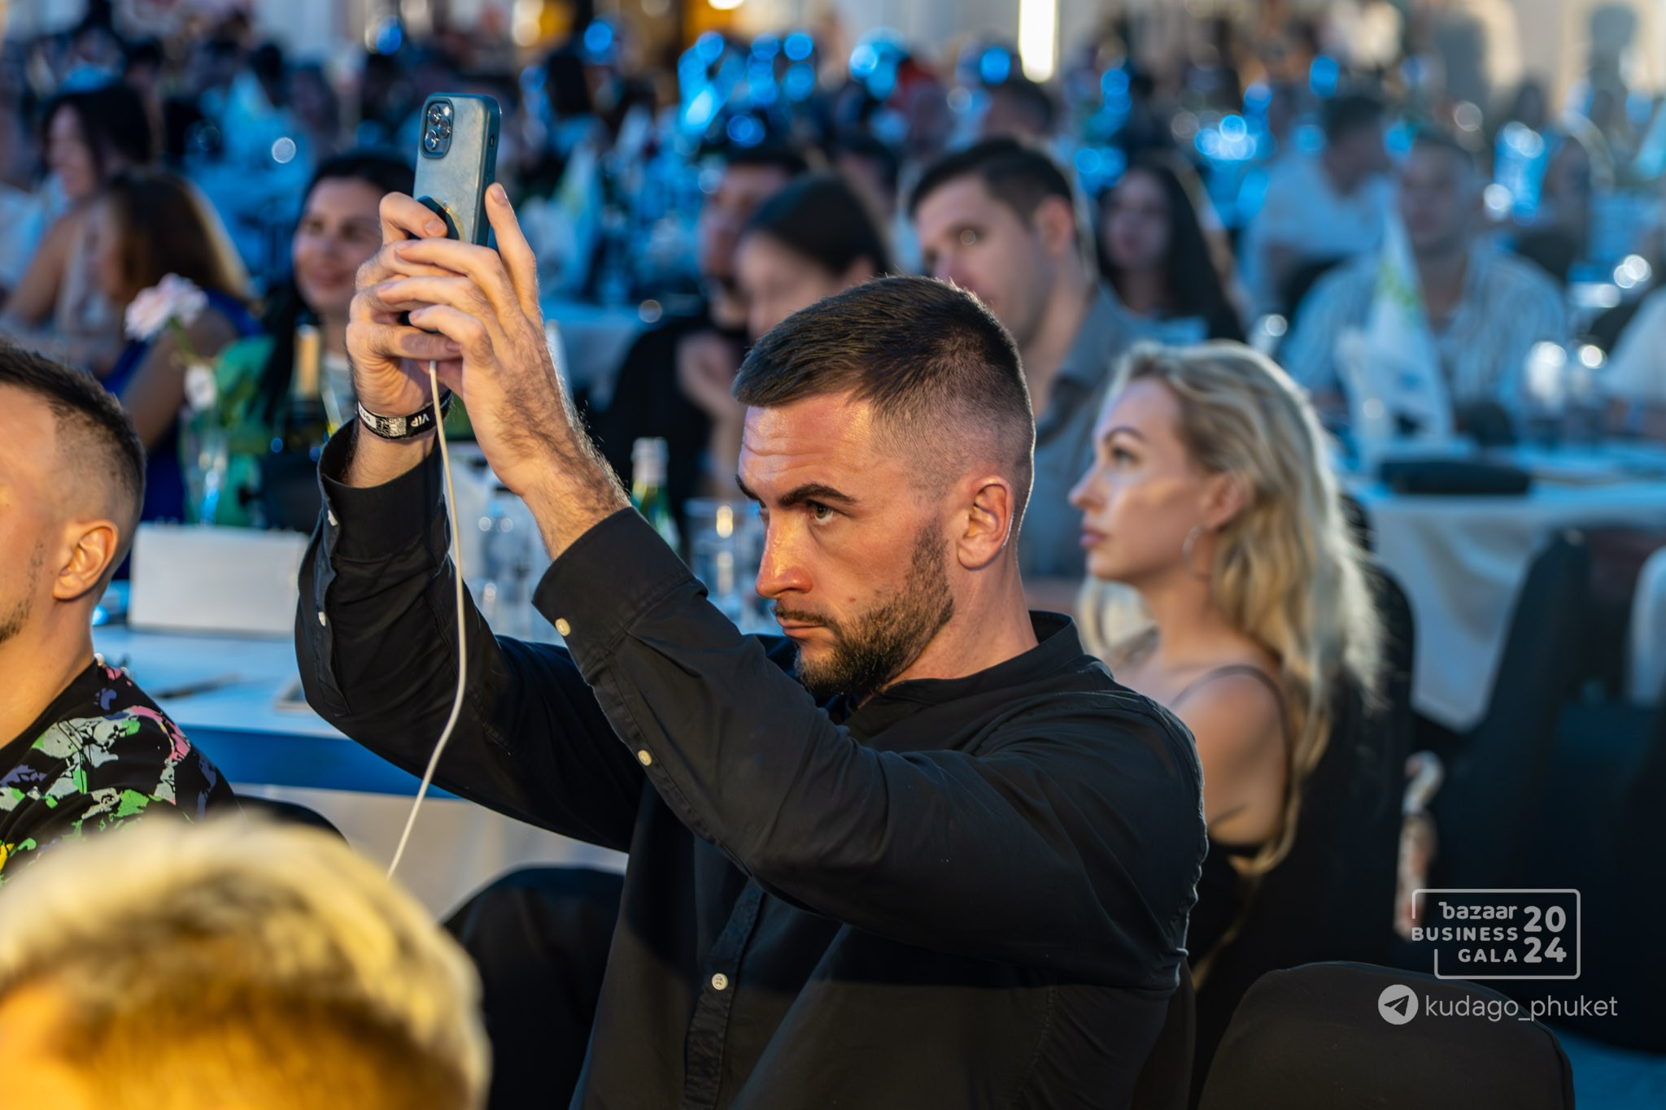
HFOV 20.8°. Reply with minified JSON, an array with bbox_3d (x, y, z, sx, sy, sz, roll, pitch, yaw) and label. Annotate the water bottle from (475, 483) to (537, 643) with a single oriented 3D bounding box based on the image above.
[{"bbox_3d":[-0.357,0.036,4.949,0.064,0.212,0.064,0,7,0],"label":"water bottle"}]

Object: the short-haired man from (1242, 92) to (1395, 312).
[{"bbox_3d":[1.210,-0.482,11.170,0.560,1.300,0.780,-2,7,-14],"label":"short-haired man"}]

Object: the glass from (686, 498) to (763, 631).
[{"bbox_3d":[-0.127,0.020,5.333,0.088,0.146,0.088,0,7,0],"label":"glass"}]

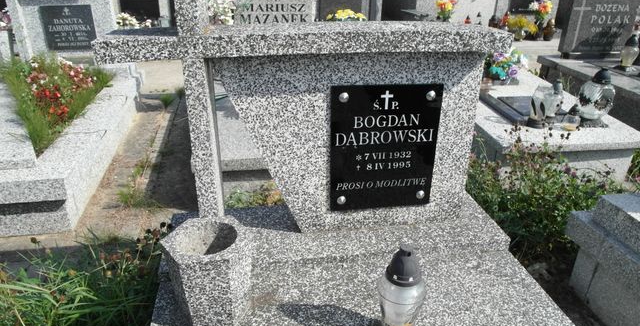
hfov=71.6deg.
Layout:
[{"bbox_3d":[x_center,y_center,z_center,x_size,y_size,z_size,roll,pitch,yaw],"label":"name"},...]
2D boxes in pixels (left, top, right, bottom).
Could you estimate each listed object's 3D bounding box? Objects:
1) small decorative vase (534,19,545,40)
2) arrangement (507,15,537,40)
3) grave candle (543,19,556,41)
[{"bbox_3d":[3.393,-2.058,6.853,0.125,0.303,0.125,-1,26,-4],"label":"small decorative vase"},{"bbox_3d":[3.123,-2.102,6.877,0.380,0.352,0.300,-1,26,-4],"label":"arrangement"},{"bbox_3d":[3.506,-2.020,6.779,0.165,0.300,0.165,-3,26,-11],"label":"grave candle"}]

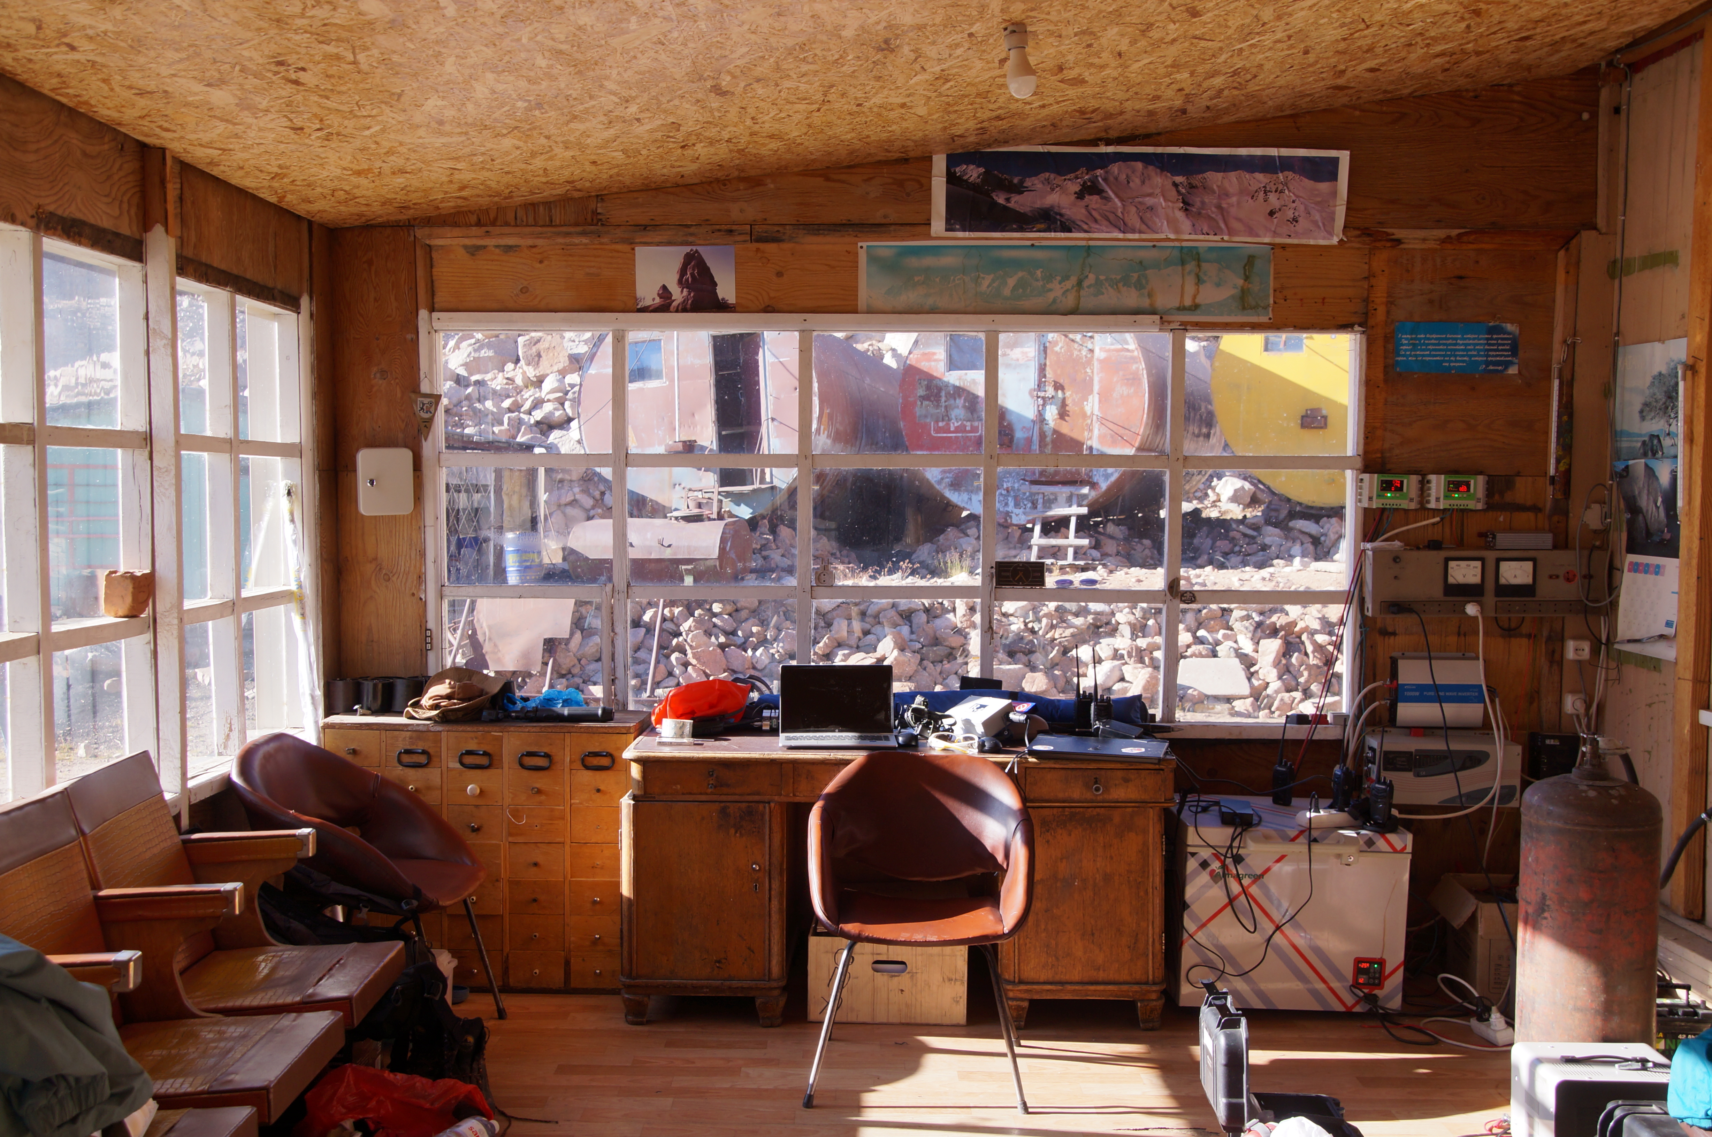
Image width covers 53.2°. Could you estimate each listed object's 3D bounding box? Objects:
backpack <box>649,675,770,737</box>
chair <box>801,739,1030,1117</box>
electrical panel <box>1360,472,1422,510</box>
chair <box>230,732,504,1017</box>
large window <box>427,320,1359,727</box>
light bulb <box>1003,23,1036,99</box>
[{"bbox_3d":[-0.451,0.406,5.265,0.340,0.170,0.240,1,3,18],"label":"backpack"},{"bbox_3d":[0.161,0.909,4.391,0.570,0.794,0.590,0,3,4],"label":"chair"},{"bbox_3d":[1.700,-0.244,5.454,0.191,0.112,0.055,0,3,0],"label":"electrical panel"},{"bbox_3d":[-1.397,0.906,4.757,0.640,0.790,0.590,2,4,24],"label":"chair"},{"bbox_3d":[0.115,-0.141,5.499,2.979,1.302,0.080,0,3,0],"label":"large window"},{"bbox_3d":[0.371,-1.155,3.893,0.071,0.174,0.071,-5,3,1],"label":"light bulb"}]

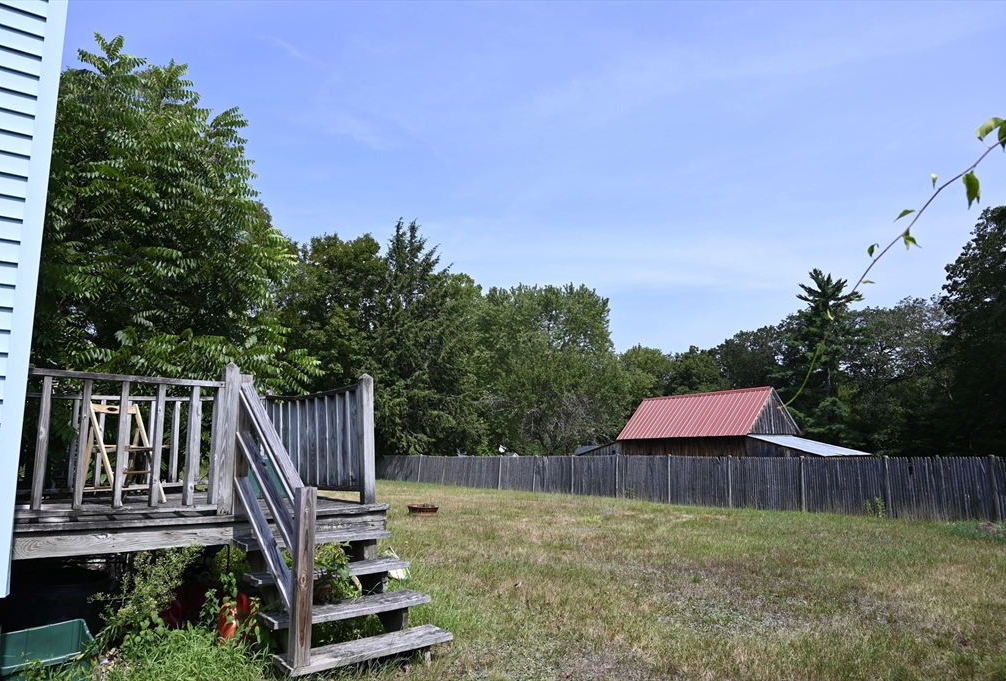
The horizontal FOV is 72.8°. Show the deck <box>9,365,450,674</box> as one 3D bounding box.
[{"bbox_3d":[-2.263,1.155,5.018,2.325,1.851,3.483,7,-12,-38],"label":"deck"}]

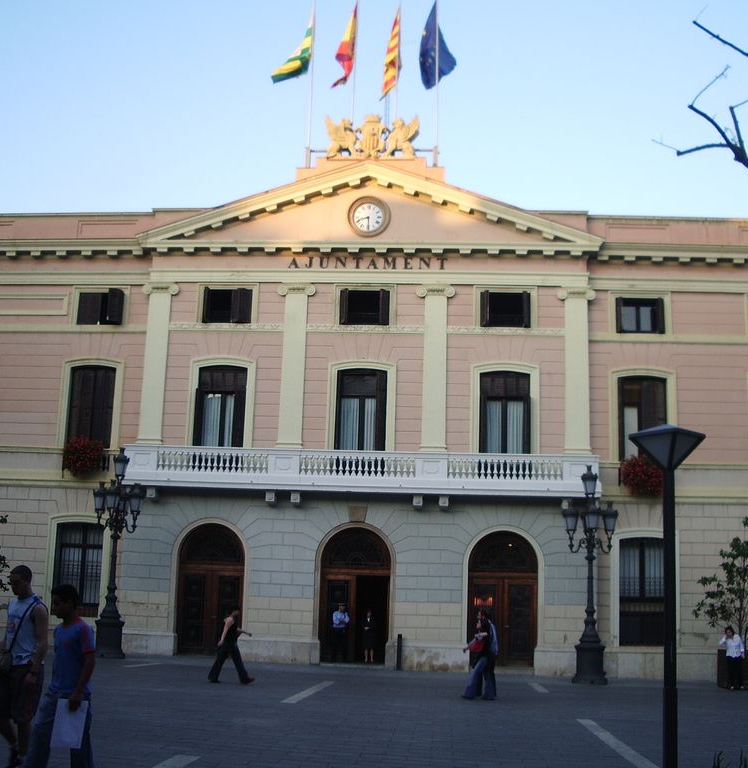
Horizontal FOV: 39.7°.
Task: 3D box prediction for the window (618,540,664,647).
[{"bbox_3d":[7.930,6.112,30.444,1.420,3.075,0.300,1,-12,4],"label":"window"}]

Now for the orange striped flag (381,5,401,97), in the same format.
[{"bbox_3d":[0.576,-11.490,35.961,0.601,3.354,0.600,1,-10,5],"label":"orange striped flag"}]

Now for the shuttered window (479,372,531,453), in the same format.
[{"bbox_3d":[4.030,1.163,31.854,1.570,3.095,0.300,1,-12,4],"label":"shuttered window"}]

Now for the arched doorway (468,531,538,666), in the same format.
[{"bbox_3d":[3.920,6.450,31.278,2.065,3.955,0.400,1,-10,5],"label":"arched doorway"}]

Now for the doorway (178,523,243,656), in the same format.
[{"bbox_3d":[-4.918,6.205,31.459,2.061,3.905,0.500,1,-12,4],"label":"doorway"}]

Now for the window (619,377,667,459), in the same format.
[{"bbox_3d":[8.150,1.036,31.457,1.379,2.564,0.250,1,-12,4],"label":"window"}]

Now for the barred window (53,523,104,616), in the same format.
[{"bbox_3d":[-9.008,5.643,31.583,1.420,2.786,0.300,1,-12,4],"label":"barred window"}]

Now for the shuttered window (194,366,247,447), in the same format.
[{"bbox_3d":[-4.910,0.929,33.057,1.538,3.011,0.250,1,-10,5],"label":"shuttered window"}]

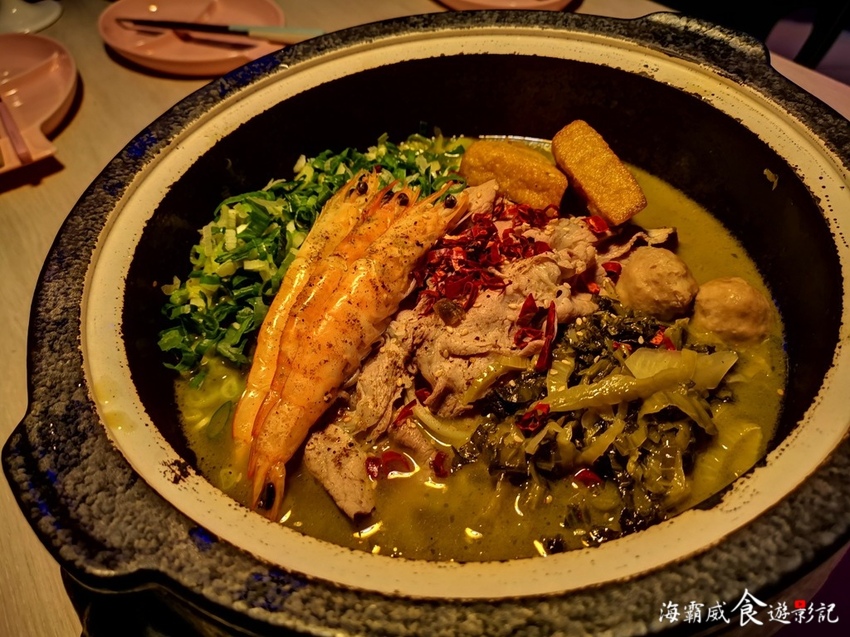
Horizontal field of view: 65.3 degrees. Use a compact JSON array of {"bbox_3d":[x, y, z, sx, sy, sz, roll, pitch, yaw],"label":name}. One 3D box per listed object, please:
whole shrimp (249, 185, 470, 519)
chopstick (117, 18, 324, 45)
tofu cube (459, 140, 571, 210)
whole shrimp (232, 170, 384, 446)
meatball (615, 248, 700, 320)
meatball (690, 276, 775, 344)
[{"bbox_3d":[-0.025,0.009,0.254,0.030,0.025,0.150,19,65,21],"label":"whole shrimp"},{"bbox_3d":[-0.196,-0.276,0.633,0.238,0.010,0.018,11,52,15],"label":"chopstick"},{"bbox_3d":[0.045,-0.070,0.330,0.053,0.026,0.029,24,56,24],"label":"tofu cube"},{"bbox_3d":[-0.050,-0.005,0.272,0.027,0.025,0.140,13,65,16],"label":"whole shrimp"},{"bbox_3d":[0.098,-0.014,0.280,0.033,0.033,0.033,-7,49,0],"label":"meatball"},{"bbox_3d":[0.126,-0.003,0.272,0.032,0.031,0.032,-7,49,0],"label":"meatball"}]

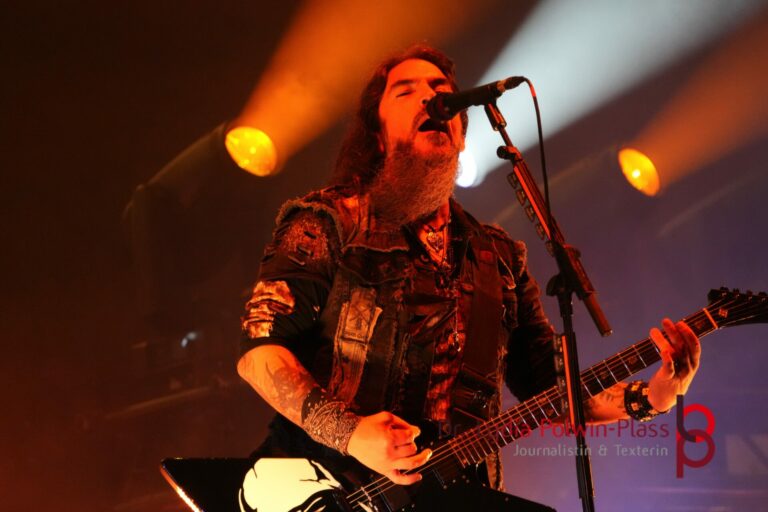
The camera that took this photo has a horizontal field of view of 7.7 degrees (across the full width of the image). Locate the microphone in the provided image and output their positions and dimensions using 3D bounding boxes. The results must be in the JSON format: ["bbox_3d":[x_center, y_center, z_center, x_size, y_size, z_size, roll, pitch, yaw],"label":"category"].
[{"bbox_3d":[0.155,-0.265,9.620,0.195,0.050,0.050,-19,-17,35],"label":"microphone"}]

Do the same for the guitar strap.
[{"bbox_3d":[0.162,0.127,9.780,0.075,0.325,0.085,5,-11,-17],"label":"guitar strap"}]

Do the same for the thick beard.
[{"bbox_3d":[0.049,-0.124,9.750,0.125,0.145,0.110,1,-13,-23],"label":"thick beard"}]

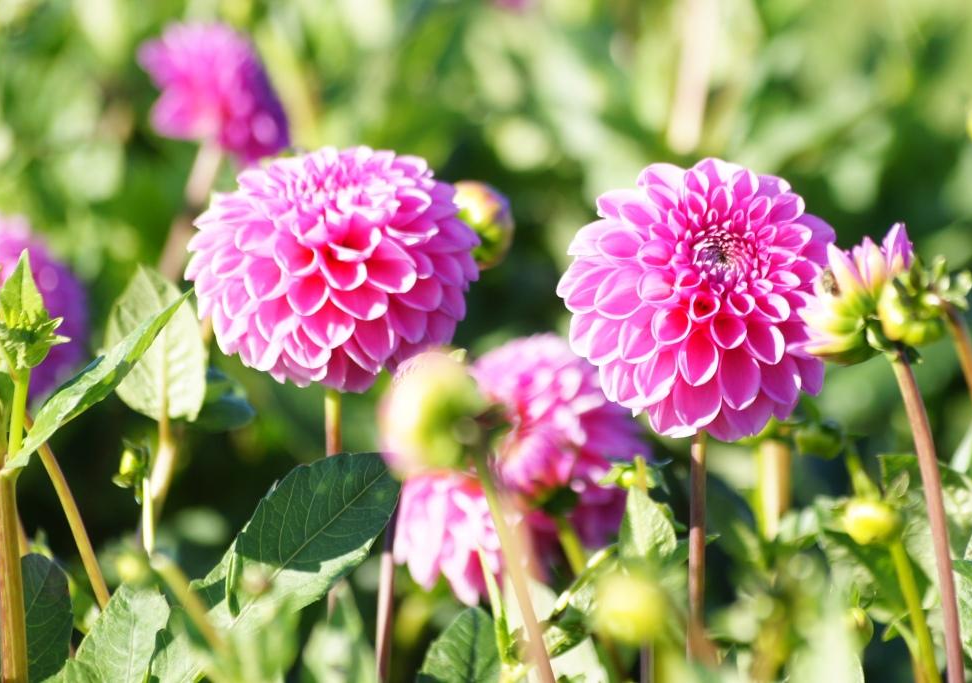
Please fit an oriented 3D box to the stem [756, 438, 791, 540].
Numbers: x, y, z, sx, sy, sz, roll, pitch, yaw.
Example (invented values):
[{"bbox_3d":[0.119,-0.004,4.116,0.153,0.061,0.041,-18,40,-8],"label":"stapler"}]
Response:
[{"bbox_3d":[0.113,0.058,3.350,0.012,0.039,0.012,1,7,0],"label":"stem"}]

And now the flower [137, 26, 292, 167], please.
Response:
[{"bbox_3d":[-0.136,-0.124,4.250,0.073,0.074,0.055,6,21,30],"label":"flower"}]

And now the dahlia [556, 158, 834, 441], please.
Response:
[{"bbox_3d":[0.081,-0.016,3.300,0.108,0.108,0.065,-2,-22,-13],"label":"dahlia"}]

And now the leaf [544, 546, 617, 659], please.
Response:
[{"bbox_3d":[0.034,0.093,3.050,0.026,0.040,0.022,1,7,7],"label":"leaf"}]

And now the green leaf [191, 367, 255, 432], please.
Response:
[{"bbox_3d":[-0.103,0.022,3.300,0.026,0.025,0.020,0,7,0],"label":"green leaf"}]

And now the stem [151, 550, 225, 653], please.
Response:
[{"bbox_3d":[-0.099,0.088,2.850,0.005,0.038,0.005,-32,6,0],"label":"stem"}]

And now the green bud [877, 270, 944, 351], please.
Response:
[{"bbox_3d":[0.165,-0.011,3.310,0.025,0.025,0.025,-25,16,-12],"label":"green bud"}]

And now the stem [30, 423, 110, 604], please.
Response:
[{"bbox_3d":[-0.153,0.065,3.150,0.004,0.069,0.004,-20,6,0],"label":"stem"}]

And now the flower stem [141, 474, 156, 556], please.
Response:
[{"bbox_3d":[-0.131,0.067,3.300,0.004,0.032,0.004,0,10,0],"label":"flower stem"}]

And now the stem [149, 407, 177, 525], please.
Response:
[{"bbox_3d":[-0.124,0.047,3.250,0.006,0.043,0.005,3,7,0],"label":"stem"}]

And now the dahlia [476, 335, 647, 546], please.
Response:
[{"bbox_3d":[0.033,0.044,3.680,0.078,0.088,0.060,0,18,0],"label":"dahlia"}]

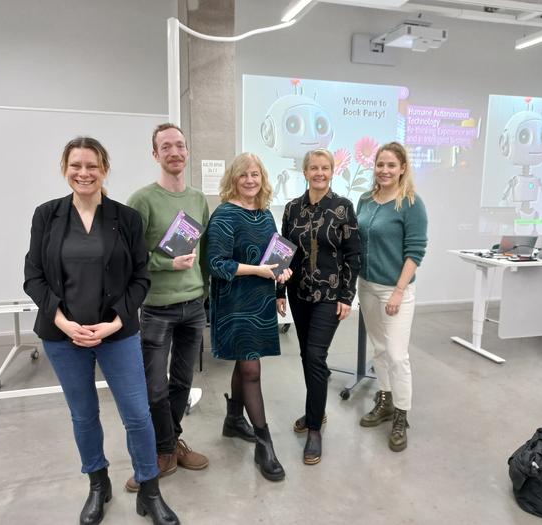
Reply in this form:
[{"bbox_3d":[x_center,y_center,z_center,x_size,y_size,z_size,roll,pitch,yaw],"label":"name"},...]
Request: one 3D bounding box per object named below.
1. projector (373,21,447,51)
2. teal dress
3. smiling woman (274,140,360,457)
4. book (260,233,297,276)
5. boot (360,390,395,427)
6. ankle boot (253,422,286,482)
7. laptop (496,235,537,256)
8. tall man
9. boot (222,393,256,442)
[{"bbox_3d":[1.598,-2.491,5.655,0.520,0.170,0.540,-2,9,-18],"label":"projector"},{"bbox_3d":[-0.148,0.063,2.773,0.390,0.870,0.300,-2,9,-17],"label":"teal dress"},{"bbox_3d":[0.271,0.228,2.924,0.480,1.720,0.400,2,8,10],"label":"smiling woman"},{"bbox_3d":[0.037,-0.023,2.540,0.152,0.214,0.023,36,-21,-25],"label":"book"},{"bbox_3d":[0.696,0.952,3.291,0.265,0.190,0.105,-4,9,-28],"label":"boot"},{"bbox_3d":[-0.007,1.014,2.691,0.100,0.225,0.255,-4,9,-30],"label":"ankle boot"},{"bbox_3d":[2.574,-0.197,5.372,0.350,0.200,0.270,1,8,2],"label":"laptop"},{"bbox_3d":[-0.536,0.218,2.617,0.480,1.810,0.380,-1,8,-14],"label":"tall man"},{"bbox_3d":[-0.169,0.954,3.042,0.255,0.240,0.100,5,9,29],"label":"boot"}]

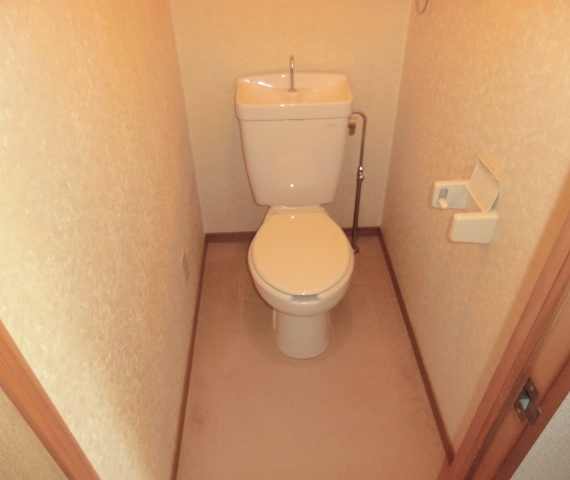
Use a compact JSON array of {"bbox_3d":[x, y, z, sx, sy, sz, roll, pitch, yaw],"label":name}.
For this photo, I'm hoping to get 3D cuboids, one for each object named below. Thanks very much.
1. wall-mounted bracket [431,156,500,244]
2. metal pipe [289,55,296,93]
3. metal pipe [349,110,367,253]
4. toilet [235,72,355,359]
[{"bbox_3d":[0.428,-0.096,1.067,0.105,0.140,0.170,-2,39,-1],"label":"wall-mounted bracket"},{"bbox_3d":[0.027,-0.568,1.527,0.022,0.130,0.060,-2,39,-1],"label":"metal pipe"},{"bbox_3d":[0.291,-0.215,1.870,0.087,0.690,0.045,-2,39,-1],"label":"metal pipe"},{"bbox_3d":[0.044,-0.067,1.600,0.395,0.805,0.742,-2,39,-1],"label":"toilet"}]

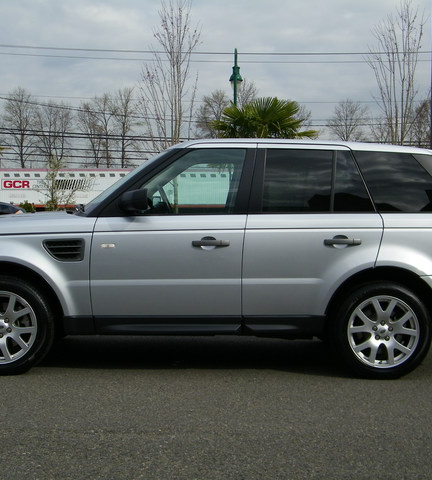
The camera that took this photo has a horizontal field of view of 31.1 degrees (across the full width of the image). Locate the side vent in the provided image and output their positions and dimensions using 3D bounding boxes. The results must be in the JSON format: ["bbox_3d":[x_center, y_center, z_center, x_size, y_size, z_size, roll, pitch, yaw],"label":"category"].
[{"bbox_3d":[-1.087,0.075,5.543,0.305,0.172,0.050,0,4,1],"label":"side vent"}]

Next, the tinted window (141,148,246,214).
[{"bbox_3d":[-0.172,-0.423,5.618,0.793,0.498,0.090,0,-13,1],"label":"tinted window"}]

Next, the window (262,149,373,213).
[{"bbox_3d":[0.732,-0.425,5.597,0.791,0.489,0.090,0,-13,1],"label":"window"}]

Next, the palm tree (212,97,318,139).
[{"bbox_3d":[0.980,-1.325,15.604,2.116,3.087,2.116,0,4,0],"label":"palm tree"}]

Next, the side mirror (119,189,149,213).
[{"bbox_3d":[-0.579,-0.277,5.447,0.180,0.172,0.240,0,4,1],"label":"side mirror"}]

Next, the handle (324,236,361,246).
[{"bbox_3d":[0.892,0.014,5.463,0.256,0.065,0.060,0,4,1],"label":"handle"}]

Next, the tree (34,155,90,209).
[{"bbox_3d":[-4.157,-1.245,21.072,1.514,2.139,1.514,0,4,0],"label":"tree"}]

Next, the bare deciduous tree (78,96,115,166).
[{"bbox_3d":[-12.032,-8.915,78.386,3.797,11.427,3.797,0,4,0],"label":"bare deciduous tree"}]

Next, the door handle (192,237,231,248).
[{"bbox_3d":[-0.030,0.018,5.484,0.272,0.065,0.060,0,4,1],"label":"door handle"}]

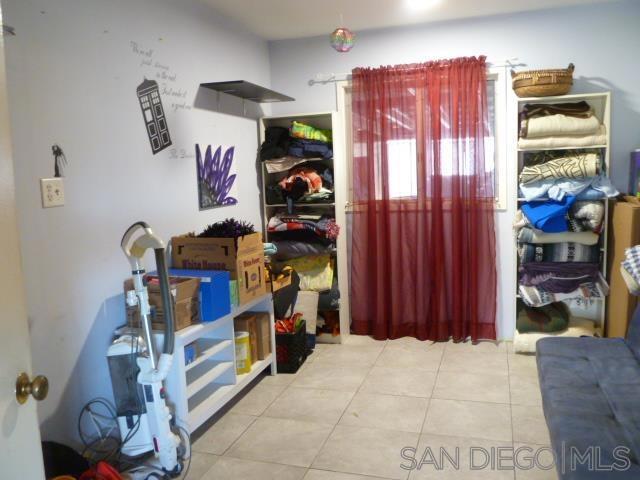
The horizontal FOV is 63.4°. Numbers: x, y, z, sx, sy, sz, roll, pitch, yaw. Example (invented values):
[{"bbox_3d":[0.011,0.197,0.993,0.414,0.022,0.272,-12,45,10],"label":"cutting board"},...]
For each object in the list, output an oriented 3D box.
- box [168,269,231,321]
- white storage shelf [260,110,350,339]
[{"bbox_3d":[-0.707,0.304,2.843,0.378,0.242,0.208,0,6,21],"label":"box"},{"bbox_3d":[-0.111,-0.084,4.265,0.605,1.806,0.297,0,6,18],"label":"white storage shelf"}]

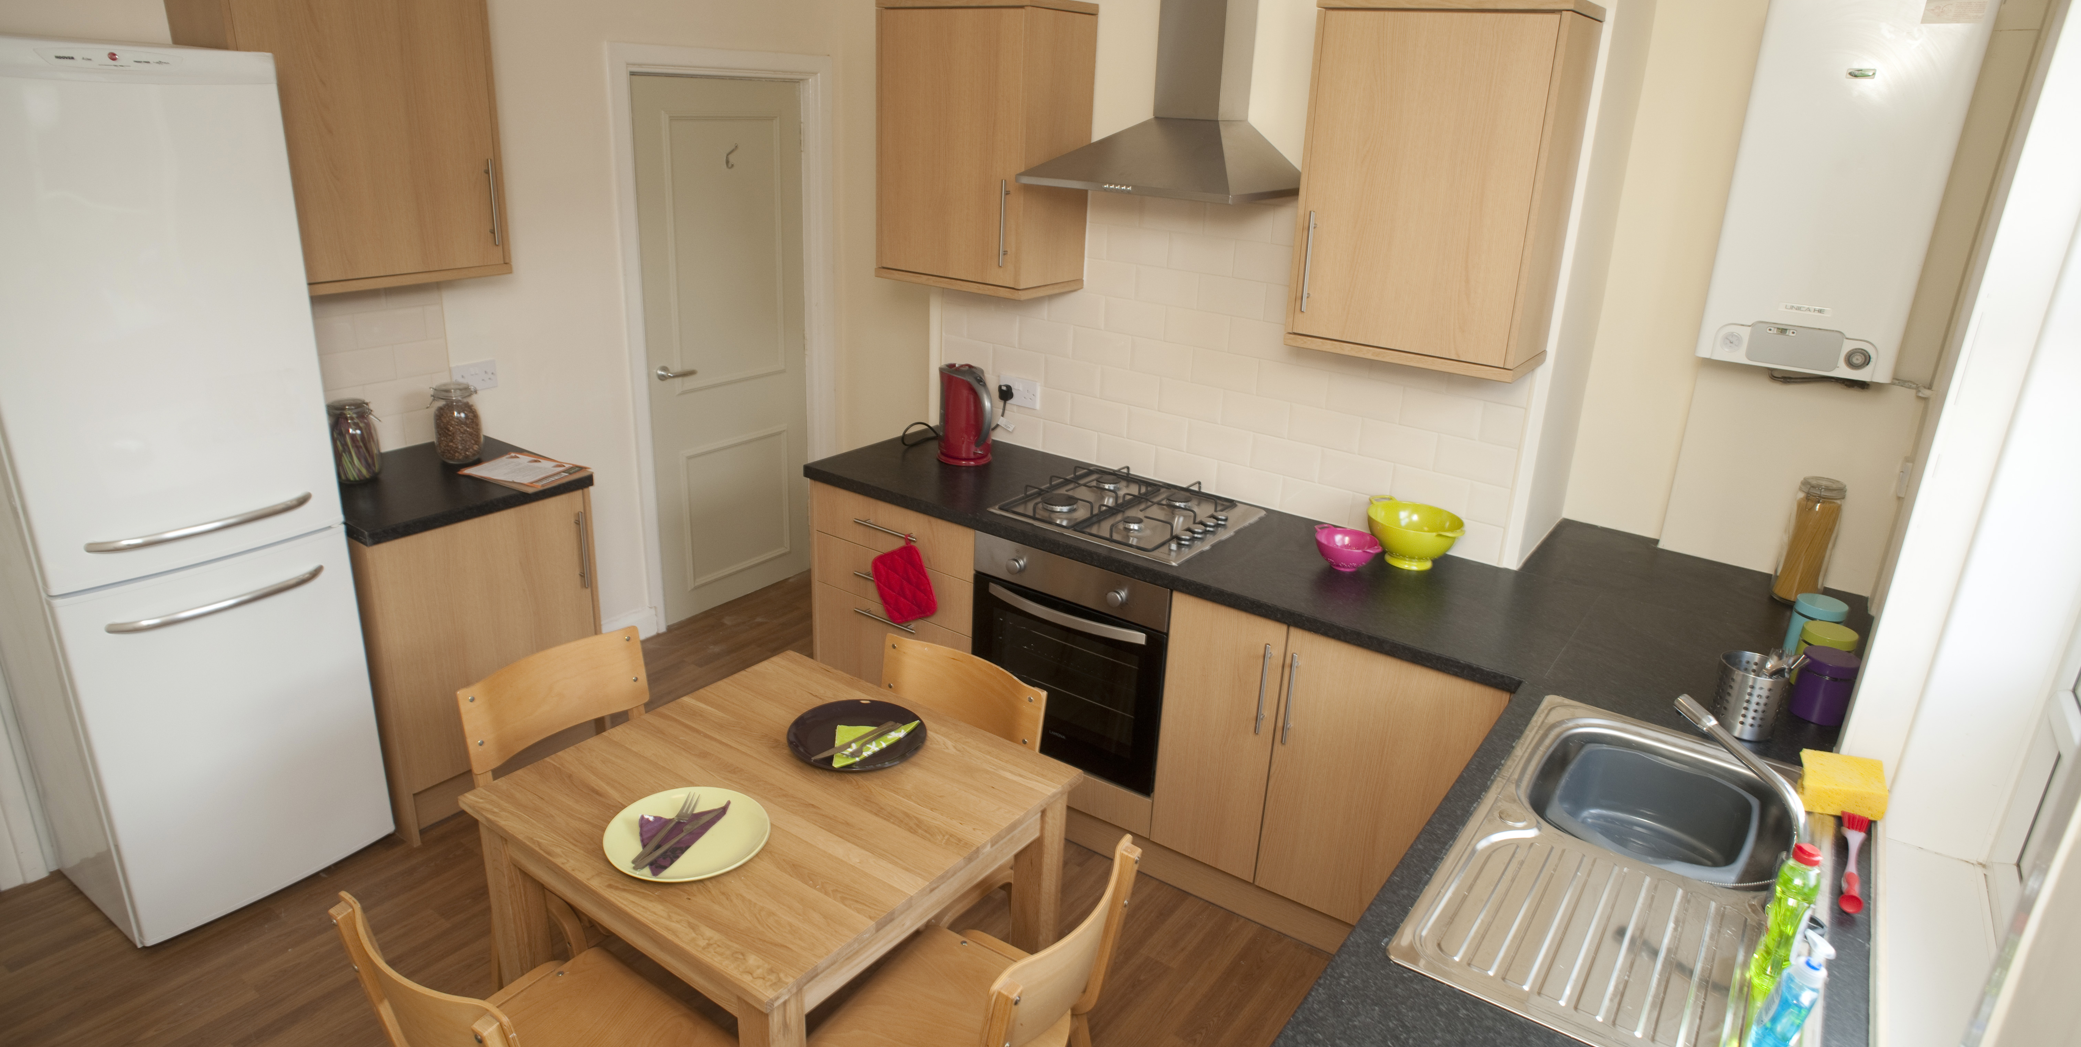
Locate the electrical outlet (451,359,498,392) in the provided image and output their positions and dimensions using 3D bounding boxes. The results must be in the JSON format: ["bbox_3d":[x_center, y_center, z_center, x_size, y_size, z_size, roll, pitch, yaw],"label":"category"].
[{"bbox_3d":[-1.791,-0.462,3.669,0.012,0.086,0.146,16,24,32],"label":"electrical outlet"}]

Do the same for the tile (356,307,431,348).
[{"bbox_3d":[-1.851,-0.566,3.304,0.008,0.100,0.200,16,25,32],"label":"tile"}]

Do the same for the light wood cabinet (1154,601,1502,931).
[{"bbox_3d":[0.796,0.504,2.892,0.805,0.710,0.580,16,25,32],"label":"light wood cabinet"}]

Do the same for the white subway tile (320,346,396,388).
[{"bbox_3d":[-1.931,-0.439,3.277,0.010,0.100,0.200,16,25,32],"label":"white subway tile"}]

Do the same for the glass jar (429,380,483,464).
[{"bbox_3d":[-1.736,-0.296,3.448,0.130,0.208,0.130,2,20,-1],"label":"glass jar"}]

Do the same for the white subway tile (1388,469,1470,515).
[{"bbox_3d":[0.996,-0.085,2.953,0.200,0.100,0.010,16,25,32],"label":"white subway tile"}]

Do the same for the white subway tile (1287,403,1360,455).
[{"bbox_3d":[0.751,-0.251,3.062,0.198,0.100,0.010,16,25,32],"label":"white subway tile"}]

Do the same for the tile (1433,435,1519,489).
[{"bbox_3d":[1.080,-0.156,2.864,0.200,0.100,0.010,16,25,32],"label":"tile"}]

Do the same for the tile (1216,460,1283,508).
[{"bbox_3d":[0.582,-0.112,3.277,0.200,0.100,0.008,16,25,32],"label":"tile"}]

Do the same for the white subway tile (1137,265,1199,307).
[{"bbox_3d":[0.350,-0.656,3.207,0.198,0.099,0.009,16,25,32],"label":"white subway tile"}]

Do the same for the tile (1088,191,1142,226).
[{"bbox_3d":[0.198,-0.898,3.280,0.200,0.100,0.010,16,24,32],"label":"tile"}]

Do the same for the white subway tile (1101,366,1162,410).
[{"bbox_3d":[0.264,-0.397,3.407,0.200,0.100,0.010,16,24,32],"label":"white subway tile"}]

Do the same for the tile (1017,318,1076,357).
[{"bbox_3d":[0.019,-0.560,3.498,0.198,0.100,0.010,16,25,32],"label":"tile"}]

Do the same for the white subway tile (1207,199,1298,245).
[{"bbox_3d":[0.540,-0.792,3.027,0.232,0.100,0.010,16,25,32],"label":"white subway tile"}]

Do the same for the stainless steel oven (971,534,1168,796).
[{"bbox_3d":[0.211,0.297,3.266,0.606,0.595,0.554,16,25,32],"label":"stainless steel oven"}]

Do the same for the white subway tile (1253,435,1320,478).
[{"bbox_3d":[0.670,-0.180,3.164,0.200,0.100,0.010,16,25,32],"label":"white subway tile"}]

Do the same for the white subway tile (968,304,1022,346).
[{"bbox_3d":[-0.146,-0.609,3.620,0.200,0.100,0.010,16,25,32],"label":"white subway tile"}]

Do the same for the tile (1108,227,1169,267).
[{"bbox_3d":[0.277,-0.784,3.269,0.200,0.100,0.008,16,25,32],"label":"tile"}]

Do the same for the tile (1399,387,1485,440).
[{"bbox_3d":[1.009,-0.280,2.901,0.200,0.100,0.008,16,25,32],"label":"tile"}]

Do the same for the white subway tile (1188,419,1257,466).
[{"bbox_3d":[0.506,-0.229,3.282,0.200,0.100,0.010,16,24,32],"label":"white subway tile"}]

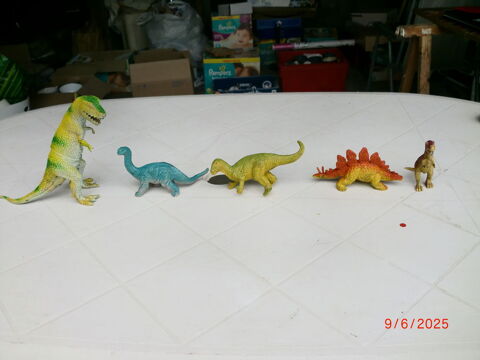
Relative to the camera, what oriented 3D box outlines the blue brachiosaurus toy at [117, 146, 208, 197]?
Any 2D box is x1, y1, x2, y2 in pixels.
[{"bbox_3d":[-0.139,-0.022,0.898,0.167,0.090,0.052,-1,28,5],"label":"blue brachiosaurus toy"}]

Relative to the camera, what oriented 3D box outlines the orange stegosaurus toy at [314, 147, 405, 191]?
[{"bbox_3d":[0.215,-0.025,0.881,0.163,0.074,0.050,-1,28,5],"label":"orange stegosaurus toy"}]

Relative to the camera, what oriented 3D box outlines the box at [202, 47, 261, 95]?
[{"bbox_3d":[-0.035,-0.716,3.441,0.380,0.355,0.250,-1,28,5],"label":"box"}]

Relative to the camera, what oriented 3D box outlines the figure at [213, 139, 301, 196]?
[{"bbox_3d":[0.032,-0.027,0.885,0.172,0.094,0.055,-1,28,5],"label":"figure"}]

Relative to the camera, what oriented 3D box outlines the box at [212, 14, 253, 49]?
[{"bbox_3d":[-0.046,-1.107,3.567,0.278,0.230,0.240,-2,28,3],"label":"box"}]

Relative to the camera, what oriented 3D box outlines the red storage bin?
[{"bbox_3d":[0.503,-0.714,3.419,0.455,0.310,0.380,-1,28,5],"label":"red storage bin"}]

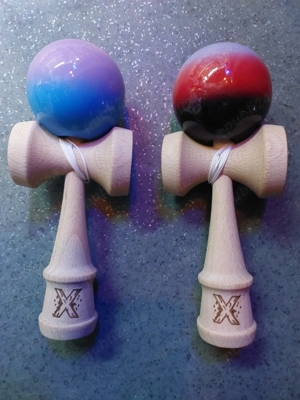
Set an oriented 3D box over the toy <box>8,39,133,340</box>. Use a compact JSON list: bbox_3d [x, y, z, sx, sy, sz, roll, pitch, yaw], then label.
[{"bbox_3d":[-0.048,-0.006,0.204,0.070,0.060,0.181,3,94,-8],"label":"toy"}]

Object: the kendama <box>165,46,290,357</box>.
[{"bbox_3d":[0.046,-0.003,0.202,0.070,0.060,0.181,-1,94,12],"label":"kendama"}]

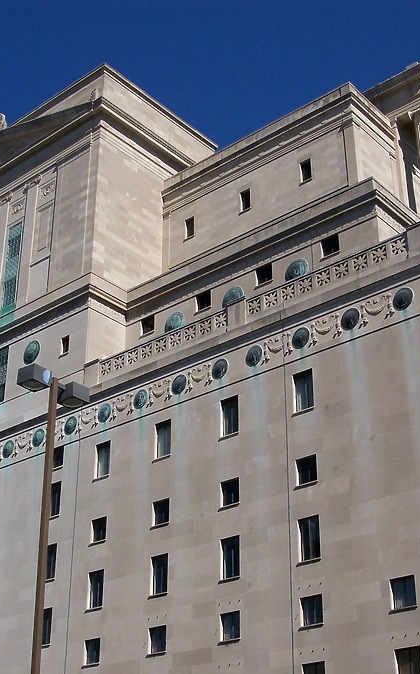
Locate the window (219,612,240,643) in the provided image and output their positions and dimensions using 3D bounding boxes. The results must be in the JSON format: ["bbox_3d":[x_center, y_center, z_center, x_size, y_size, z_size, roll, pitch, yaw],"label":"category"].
[{"bbox_3d":[1.091,14.452,49.162,1.300,1.409,0.300,-22,-35,36],"label":"window"}]

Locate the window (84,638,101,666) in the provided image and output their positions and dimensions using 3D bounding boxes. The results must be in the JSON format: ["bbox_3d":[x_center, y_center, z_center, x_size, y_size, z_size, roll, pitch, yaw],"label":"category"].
[{"bbox_3d":[-6.668,18.200,56.943,1.328,1.412,0.300,-22,-35,35],"label":"window"}]

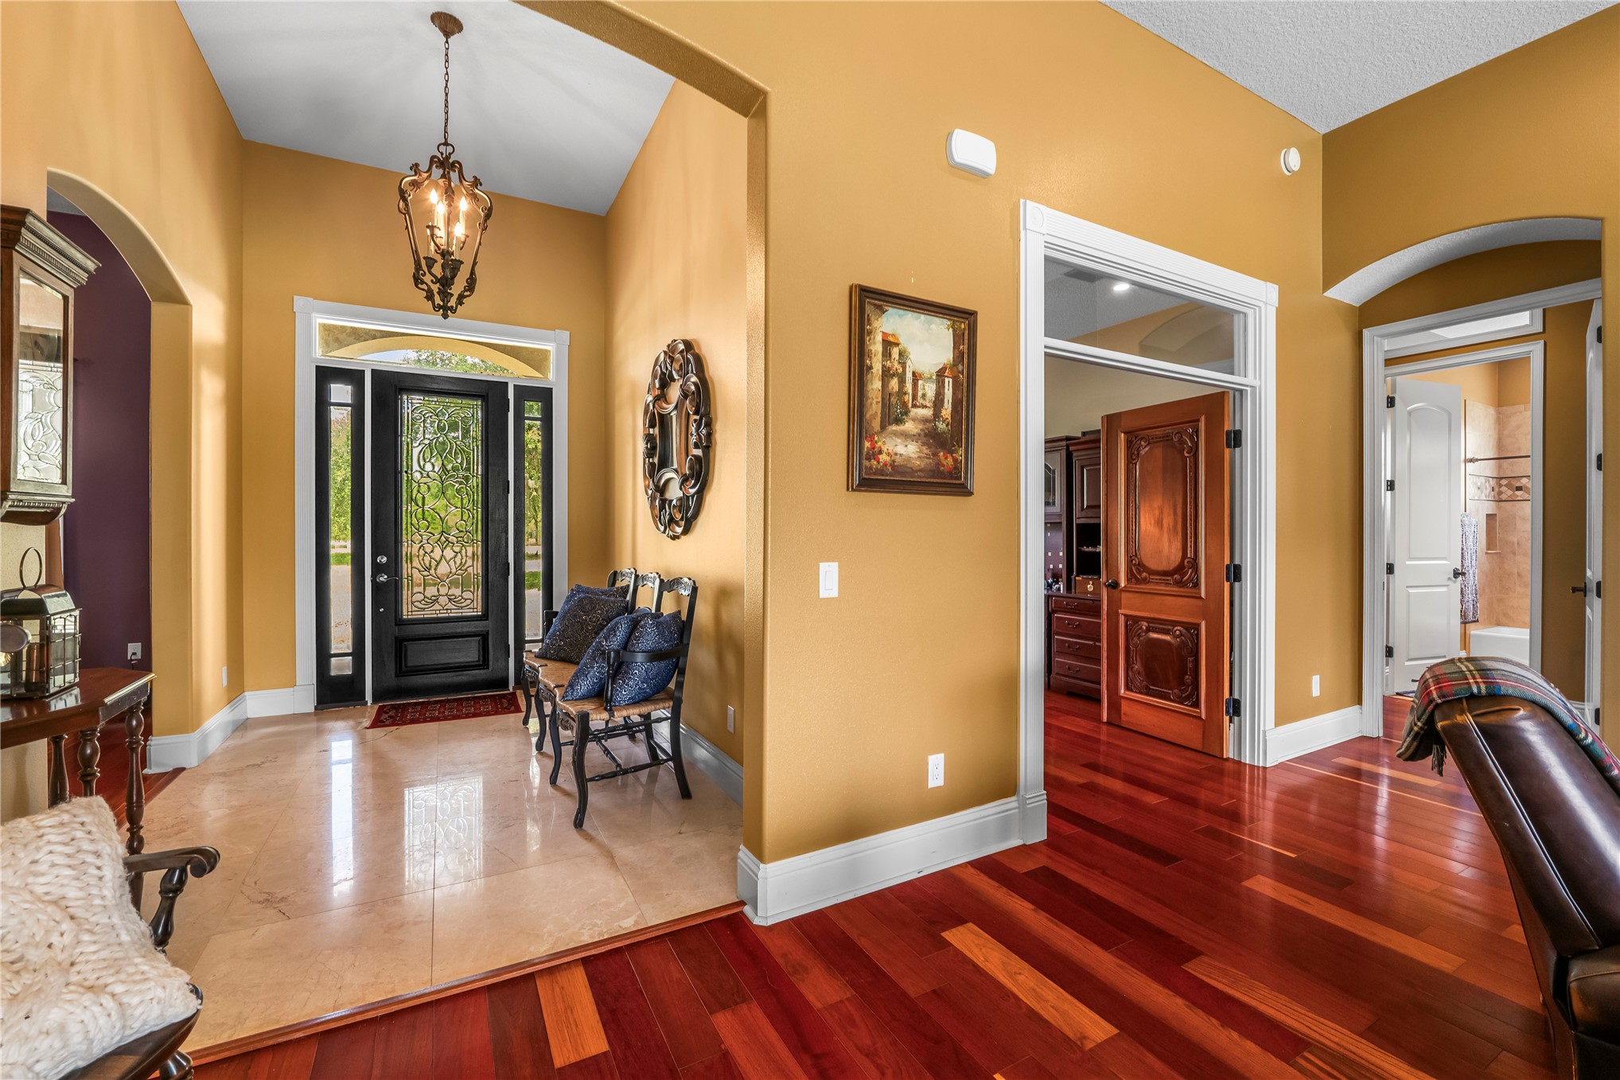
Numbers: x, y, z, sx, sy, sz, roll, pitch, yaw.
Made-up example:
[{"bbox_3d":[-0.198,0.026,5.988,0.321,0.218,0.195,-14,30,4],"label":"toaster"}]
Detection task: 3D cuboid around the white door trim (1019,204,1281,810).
[{"bbox_3d":[1.672,-0.074,3.056,1.974,2.598,0.179,0,0,-29],"label":"white door trim"}]

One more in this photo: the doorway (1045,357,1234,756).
[{"bbox_3d":[1.660,0.219,3.065,1.691,2.011,0.154,0,0,-29],"label":"doorway"}]

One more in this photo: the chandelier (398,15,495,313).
[{"bbox_3d":[-1.910,-1.949,3.306,0.415,1.561,0.415,0,0,-29],"label":"chandelier"}]

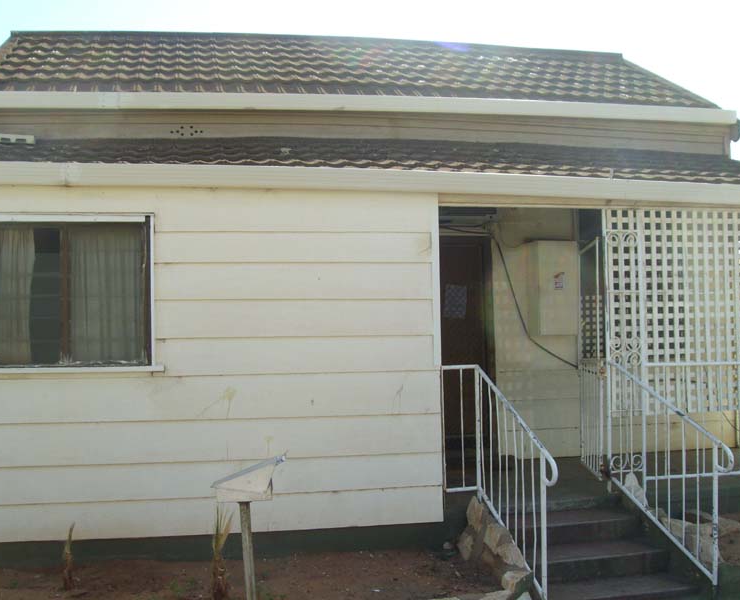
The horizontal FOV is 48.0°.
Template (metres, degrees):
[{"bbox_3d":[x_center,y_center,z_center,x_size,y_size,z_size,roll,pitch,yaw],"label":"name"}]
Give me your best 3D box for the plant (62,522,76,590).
[{"bbox_3d":[-1.902,1.623,5.268,0.080,0.416,0.090,-1,-2,-8],"label":"plant"}]

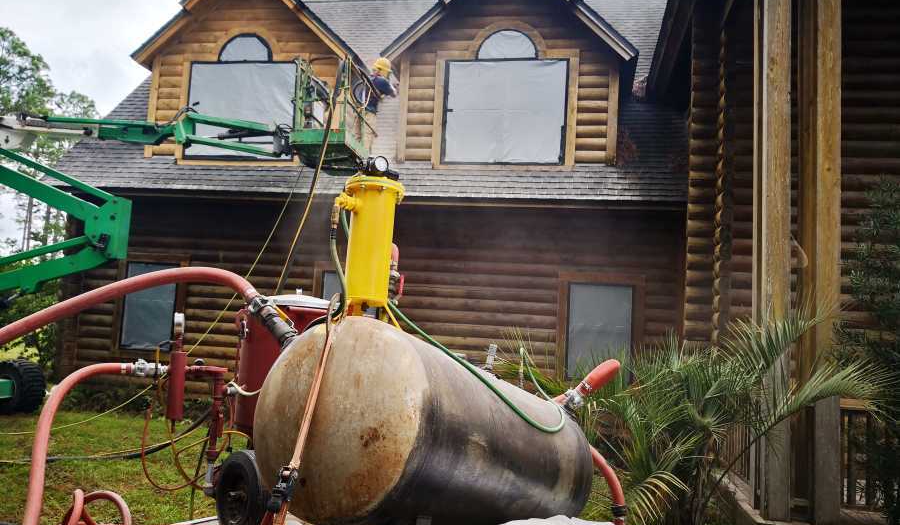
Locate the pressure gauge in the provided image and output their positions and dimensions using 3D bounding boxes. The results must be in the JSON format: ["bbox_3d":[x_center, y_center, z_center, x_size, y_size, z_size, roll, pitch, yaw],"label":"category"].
[{"bbox_3d":[-0.234,-0.330,2.360,0.056,0.058,0.033,7,-6,-37],"label":"pressure gauge"}]

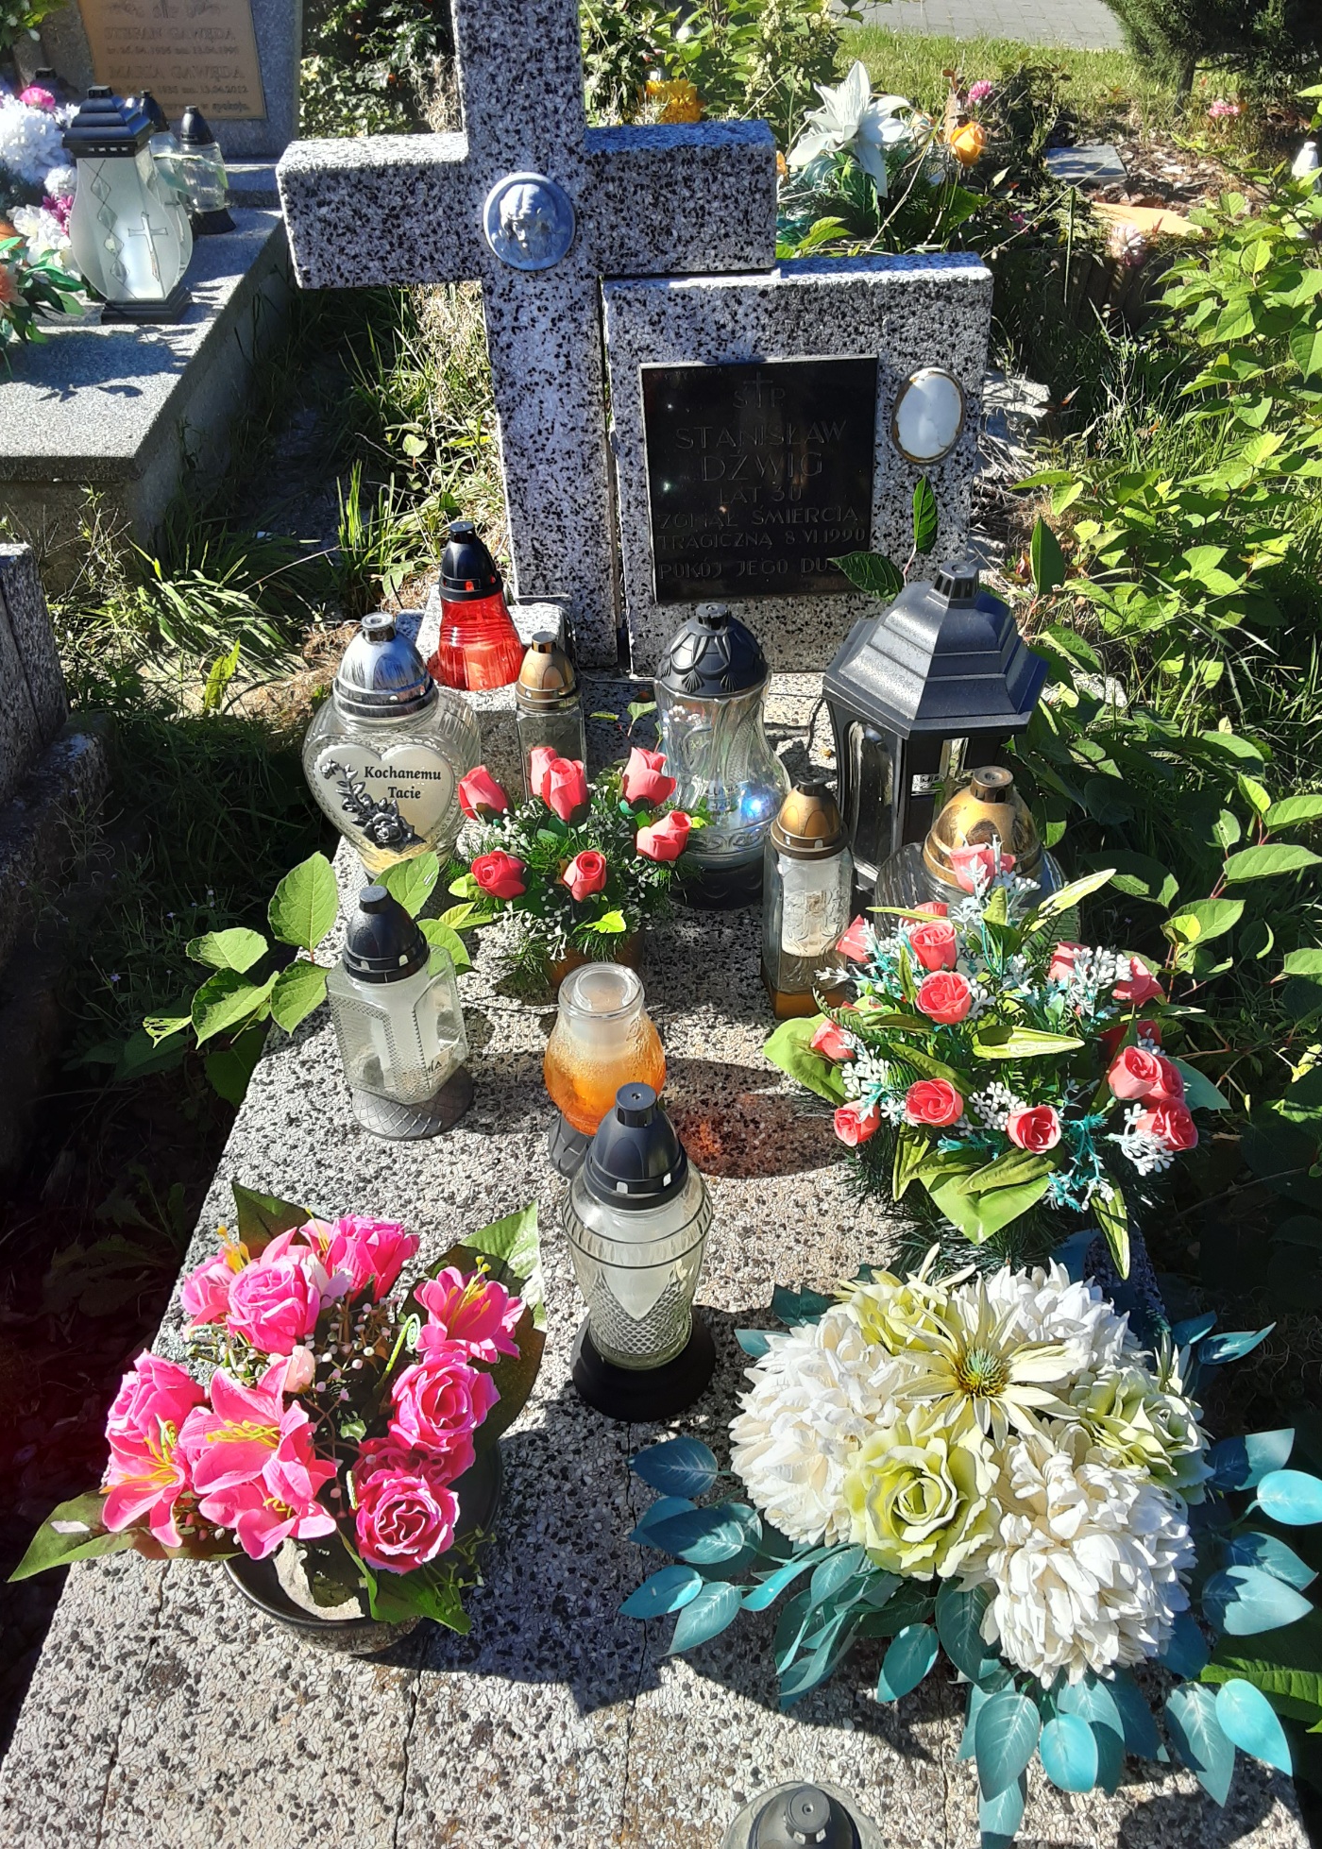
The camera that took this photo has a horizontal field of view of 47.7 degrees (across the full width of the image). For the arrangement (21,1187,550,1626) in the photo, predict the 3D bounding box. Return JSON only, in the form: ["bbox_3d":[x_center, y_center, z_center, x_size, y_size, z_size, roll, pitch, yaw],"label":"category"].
[{"bbox_3d":[-0.230,0.334,1.067,0.299,0.247,0.330,-1,38,3],"label":"arrangement"}]

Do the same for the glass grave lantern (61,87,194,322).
[{"bbox_3d":[-1.090,-1.459,3.021,0.208,0.401,0.198,-5,39,-4],"label":"glass grave lantern"}]

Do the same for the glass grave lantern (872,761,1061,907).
[{"bbox_3d":[0.294,-0.001,1.390,0.177,0.328,0.127,-1,38,3],"label":"glass grave lantern"}]

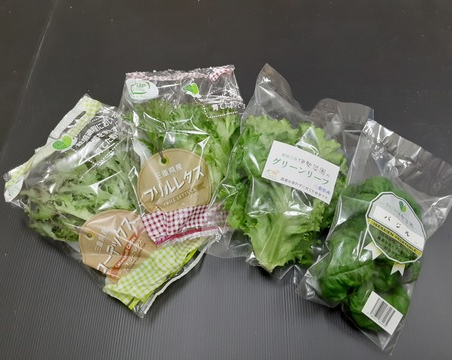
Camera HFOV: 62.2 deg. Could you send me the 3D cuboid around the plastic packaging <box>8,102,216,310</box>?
[{"bbox_3d":[-0.176,0.022,0.533,0.325,0.060,0.192,42,70,17],"label":"plastic packaging"}]

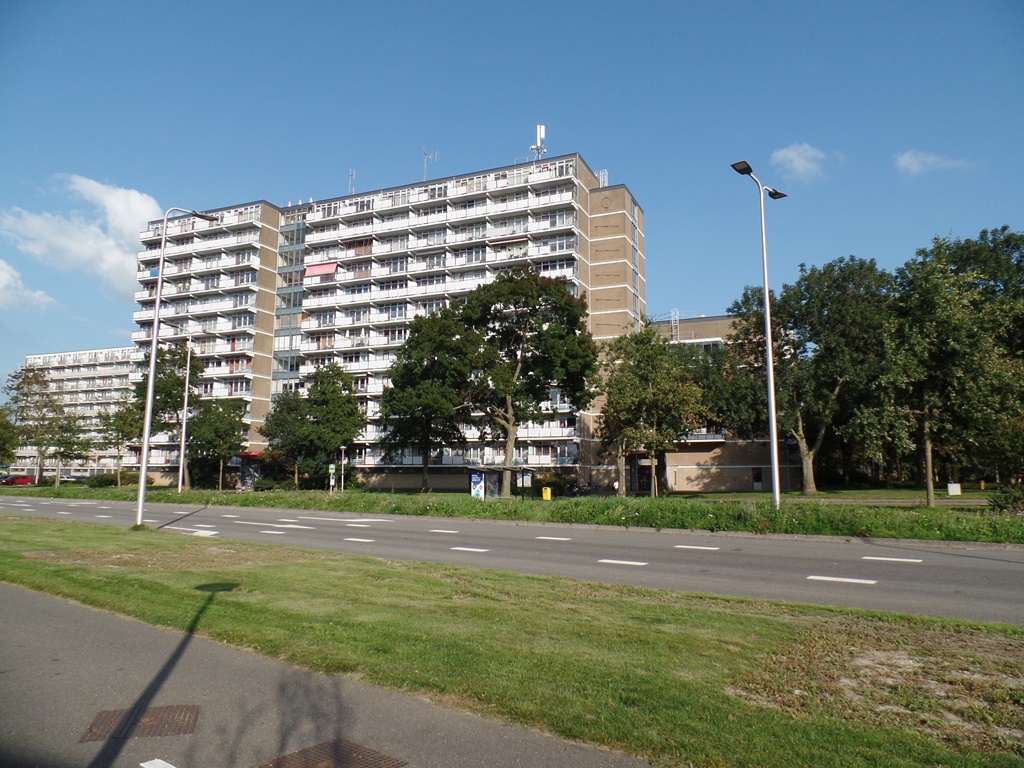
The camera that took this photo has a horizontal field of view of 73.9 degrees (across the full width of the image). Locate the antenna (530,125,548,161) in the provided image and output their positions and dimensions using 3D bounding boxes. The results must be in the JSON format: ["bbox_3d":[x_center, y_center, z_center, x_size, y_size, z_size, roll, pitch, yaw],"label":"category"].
[{"bbox_3d":[3.088,-27.277,77.820,1.700,5.080,1.500,-3,-8,23],"label":"antenna"}]

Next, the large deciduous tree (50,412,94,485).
[{"bbox_3d":[-54.289,8.129,83.654,4.500,9.240,4.270,6,-10,-32],"label":"large deciduous tree"}]

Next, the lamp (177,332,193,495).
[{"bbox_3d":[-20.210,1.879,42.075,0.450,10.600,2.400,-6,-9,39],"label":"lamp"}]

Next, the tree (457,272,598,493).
[{"bbox_3d":[1.251,-0.317,51.552,10.450,17.460,9.620,0,-8,1],"label":"tree"}]

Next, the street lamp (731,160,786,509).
[{"bbox_3d":[7.655,-0.985,20.229,0.450,10.500,3.100,-6,-9,39],"label":"street lamp"}]

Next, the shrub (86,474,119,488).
[{"bbox_3d":[-45.138,10.635,75.014,3.200,1.600,2.200,-3,-8,23],"label":"shrub"}]

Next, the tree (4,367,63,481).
[{"bbox_3d":[-60.352,5.203,86.052,6.900,15.000,6.900,4,-8,-25],"label":"tree"}]

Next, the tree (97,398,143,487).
[{"bbox_3d":[-43.398,6.610,75.207,4.360,10.030,4.140,5,-9,-30],"label":"tree"}]

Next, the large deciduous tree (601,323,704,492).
[{"bbox_3d":[8.387,1.569,40.325,6.080,10.660,5.780,-1,-8,12],"label":"large deciduous tree"}]

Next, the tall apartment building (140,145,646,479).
[{"bbox_3d":[-17.865,-5.363,87.288,66.600,36.500,17.700,-3,-8,23],"label":"tall apartment building"}]

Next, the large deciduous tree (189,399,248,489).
[{"bbox_3d":[-26.959,5.584,62.519,5.000,8.500,5.000,4,-8,-25],"label":"large deciduous tree"}]

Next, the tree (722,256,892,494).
[{"bbox_3d":[25.363,-0.917,58.422,13.210,20.690,11.890,-3,-9,23],"label":"tree"}]

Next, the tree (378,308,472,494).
[{"bbox_3d":[-7.442,1.375,59.940,8.120,16.090,7.710,1,-8,-7],"label":"tree"}]

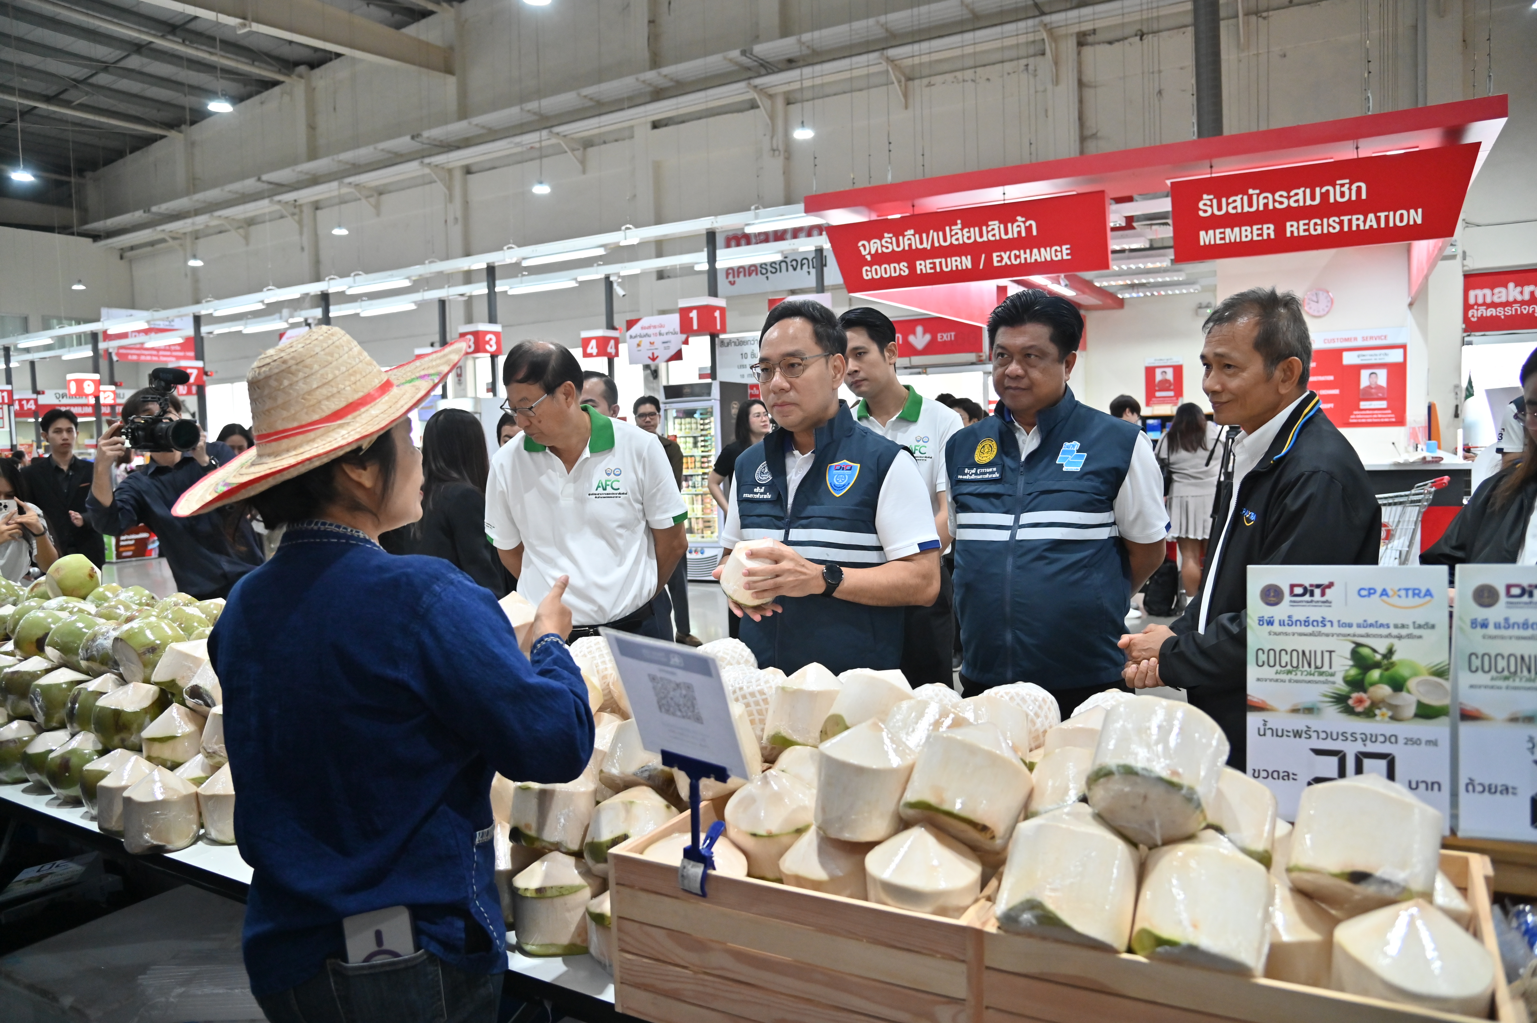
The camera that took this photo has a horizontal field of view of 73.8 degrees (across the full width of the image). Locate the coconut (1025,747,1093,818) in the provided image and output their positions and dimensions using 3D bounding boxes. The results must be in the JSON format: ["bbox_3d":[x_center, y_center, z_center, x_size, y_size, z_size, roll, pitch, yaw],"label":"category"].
[{"bbox_3d":[0.358,0.326,1.210,0.115,0.120,0.115,24,-26,-1],"label":"coconut"}]

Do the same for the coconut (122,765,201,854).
[{"bbox_3d":[-1.054,0.512,1.780,0.117,0.136,0.117,-2,5,-1],"label":"coconut"}]

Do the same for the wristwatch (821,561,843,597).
[{"bbox_3d":[0.115,0.125,1.890,0.045,0.062,0.055,17,-26,-15],"label":"wristwatch"}]

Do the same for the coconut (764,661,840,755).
[{"bbox_3d":[0.061,0.301,1.598,0.111,0.127,0.111,10,-16,0],"label":"coconut"}]

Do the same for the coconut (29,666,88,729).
[{"bbox_3d":[-1.468,0.386,2.120,0.108,0.126,0.108,-2,5,-1],"label":"coconut"}]

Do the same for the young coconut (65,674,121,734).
[{"bbox_3d":[-1.362,0.392,2.100,0.130,0.128,0.130,4,4,0],"label":"young coconut"}]

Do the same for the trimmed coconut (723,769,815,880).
[{"bbox_3d":[0.002,0.373,1.240,0.114,0.127,0.114,-1,4,0],"label":"trimmed coconut"}]

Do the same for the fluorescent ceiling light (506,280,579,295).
[{"bbox_3d":[-3.078,-3.012,13.850,1.220,0.085,0.120,-1,4,26],"label":"fluorescent ceiling light"}]

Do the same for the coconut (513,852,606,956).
[{"bbox_3d":[-0.291,0.528,1.385,0.105,0.121,0.105,0,-1,0],"label":"coconut"}]

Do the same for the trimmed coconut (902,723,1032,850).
[{"bbox_3d":[0.206,0.268,1.034,0.115,0.118,0.115,25,-24,0],"label":"trimmed coconut"}]

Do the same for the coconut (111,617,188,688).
[{"bbox_3d":[-1.245,0.281,2.060,0.128,0.128,0.140,-36,0,35],"label":"coconut"}]

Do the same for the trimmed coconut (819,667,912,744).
[{"bbox_3d":[0.153,0.282,1.490,0.120,0.125,0.120,28,-23,-1],"label":"trimmed coconut"}]

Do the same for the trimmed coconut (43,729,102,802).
[{"bbox_3d":[-1.395,0.512,2.060,0.102,0.130,0.102,-2,5,-1],"label":"trimmed coconut"}]

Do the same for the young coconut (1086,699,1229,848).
[{"bbox_3d":[0.394,0.255,1.030,0.122,0.133,0.122,29,-33,0],"label":"young coconut"}]

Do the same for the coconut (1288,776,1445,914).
[{"bbox_3d":[0.561,0.299,0.963,0.115,0.117,0.115,16,-20,0],"label":"coconut"}]

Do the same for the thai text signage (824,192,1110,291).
[{"bbox_3d":[1.403,-1.938,7.499,2.113,0.548,0.110,1,6,30],"label":"thai text signage"}]

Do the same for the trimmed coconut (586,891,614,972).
[{"bbox_3d":[-0.179,0.517,1.330,0.110,0.119,0.110,-2,3,0],"label":"trimmed coconut"}]

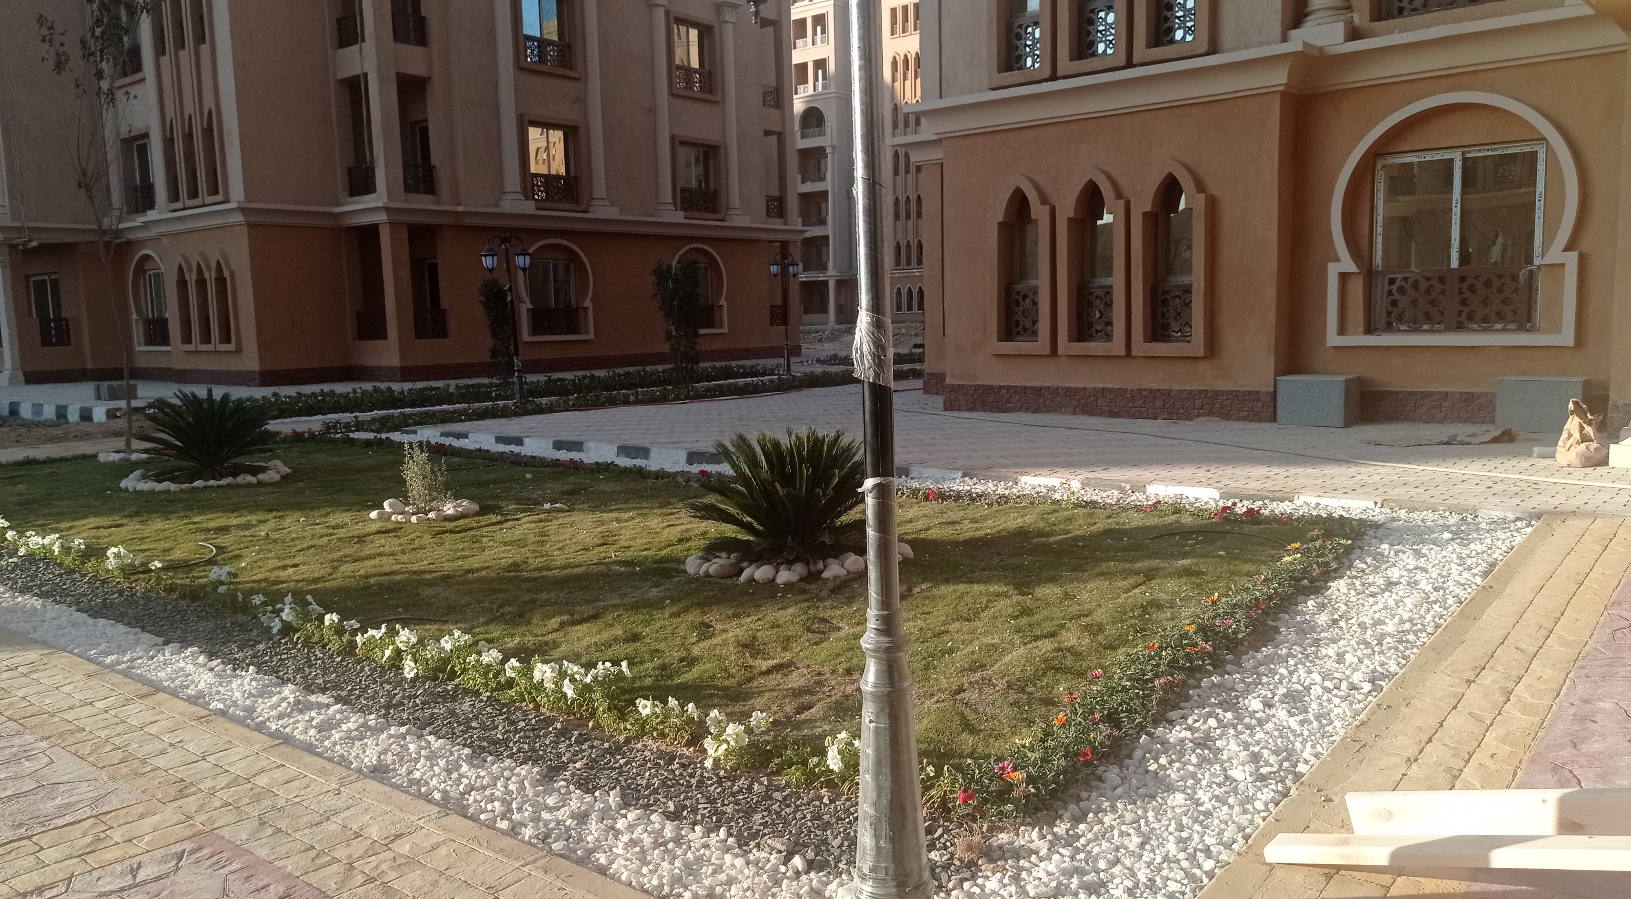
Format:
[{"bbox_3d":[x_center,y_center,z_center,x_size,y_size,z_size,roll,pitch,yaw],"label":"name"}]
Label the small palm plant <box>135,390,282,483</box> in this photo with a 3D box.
[{"bbox_3d":[-5.630,-0.152,12.181,1.190,0.830,1.150,-1,6,0],"label":"small palm plant"}]

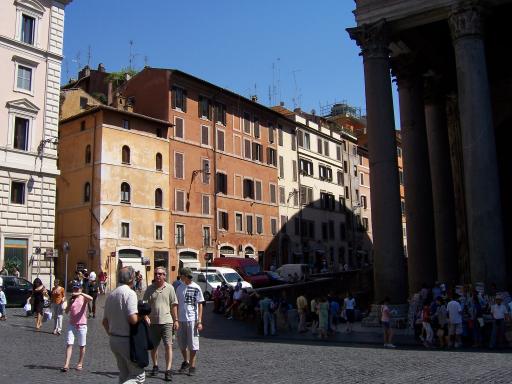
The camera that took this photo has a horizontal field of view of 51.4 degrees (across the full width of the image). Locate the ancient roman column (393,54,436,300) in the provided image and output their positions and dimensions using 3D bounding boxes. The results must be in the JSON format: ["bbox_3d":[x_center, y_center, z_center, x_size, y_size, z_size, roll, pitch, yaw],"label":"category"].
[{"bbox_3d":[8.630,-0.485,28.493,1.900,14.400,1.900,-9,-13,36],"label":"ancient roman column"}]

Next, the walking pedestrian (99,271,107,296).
[{"bbox_3d":[-11.371,6.790,39.576,0.520,1.700,0.380,-1,-10,0],"label":"walking pedestrian"}]

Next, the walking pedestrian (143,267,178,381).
[{"bbox_3d":[-1.545,2.119,8.704,0.600,1.770,0.500,-1,-9,0],"label":"walking pedestrian"}]

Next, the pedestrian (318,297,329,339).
[{"bbox_3d":[2.753,5.122,21.715,0.500,1.650,0.380,-3,-10,10],"label":"pedestrian"}]

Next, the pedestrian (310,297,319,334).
[{"bbox_3d":[2.539,5.365,23.109,0.480,1.630,0.360,-4,-11,15],"label":"pedestrian"}]

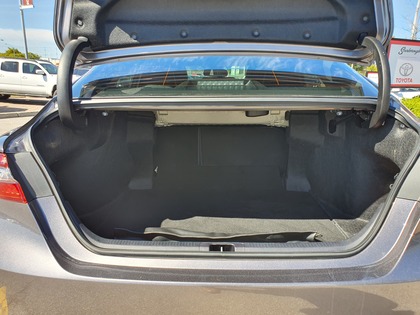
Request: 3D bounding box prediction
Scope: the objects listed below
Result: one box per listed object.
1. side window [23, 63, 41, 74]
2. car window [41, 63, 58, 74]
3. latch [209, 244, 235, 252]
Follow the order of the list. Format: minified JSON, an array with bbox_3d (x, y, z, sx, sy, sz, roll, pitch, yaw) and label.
[{"bbox_3d":[-6.861,-3.440,12.250,0.850,0.430,0.090,5,1,5],"label":"side window"},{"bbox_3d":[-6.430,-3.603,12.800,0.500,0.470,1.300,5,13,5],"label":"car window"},{"bbox_3d":[0.036,0.281,0.975,0.080,0.025,0.032,1,13,2],"label":"latch"}]

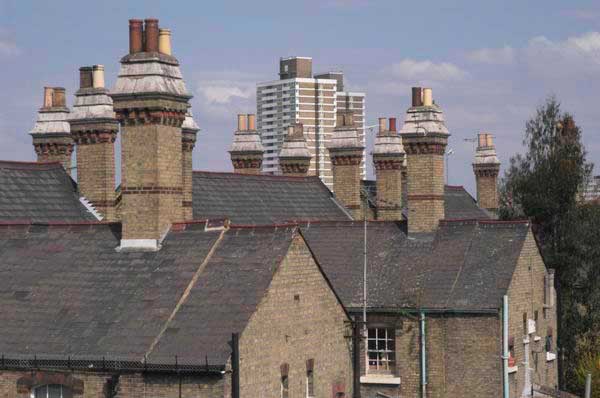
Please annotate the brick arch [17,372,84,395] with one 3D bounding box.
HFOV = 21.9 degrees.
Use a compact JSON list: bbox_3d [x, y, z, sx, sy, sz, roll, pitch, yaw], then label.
[{"bbox_3d":[-4.208,3.140,26.432,1.330,0.360,0.200,0,0,23],"label":"brick arch"}]

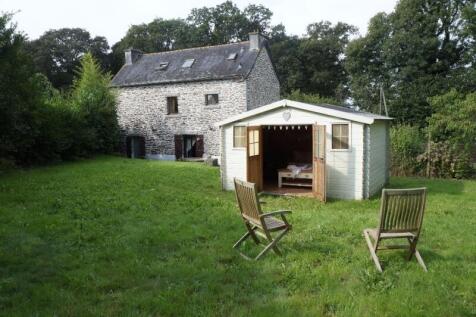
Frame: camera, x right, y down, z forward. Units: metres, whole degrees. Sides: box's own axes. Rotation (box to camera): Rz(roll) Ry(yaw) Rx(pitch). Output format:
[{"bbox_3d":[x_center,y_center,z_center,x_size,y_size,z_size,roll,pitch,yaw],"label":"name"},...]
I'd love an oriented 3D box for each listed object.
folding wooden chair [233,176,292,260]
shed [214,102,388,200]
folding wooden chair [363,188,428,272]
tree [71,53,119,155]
[{"bbox_3d":[0.286,0.701,4.302,0.570,0.905,0.560,-3,4,-27],"label":"folding wooden chair"},{"bbox_3d":[2.000,-0.409,10.394,4.295,2.442,2.859,2,6,32],"label":"shed"},{"bbox_3d":[1.727,0.749,3.941,0.490,0.905,0.560,-1,4,1],"label":"folding wooden chair"},{"bbox_3d":[-11.057,-4.238,27.500,3.600,7.700,3.600,-1,5,0],"label":"tree"}]

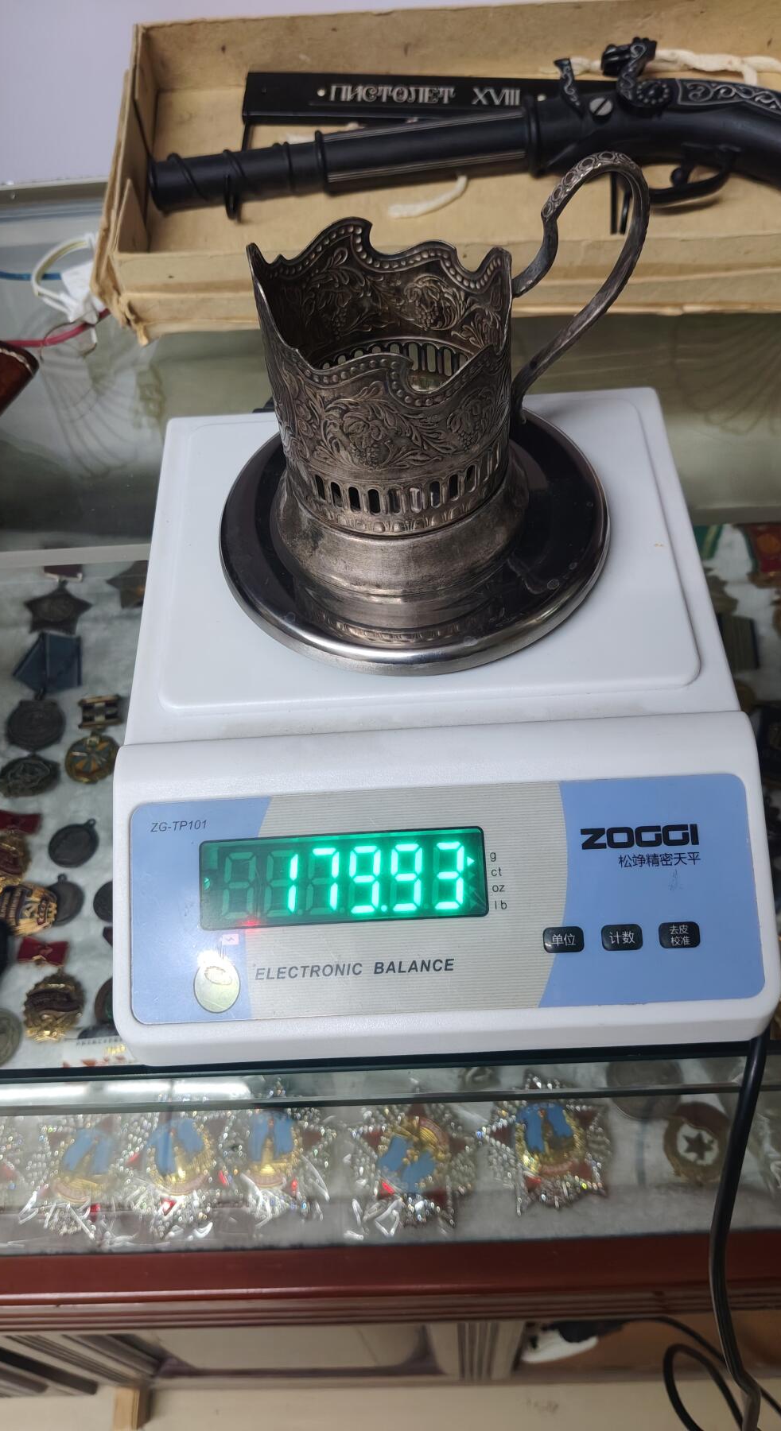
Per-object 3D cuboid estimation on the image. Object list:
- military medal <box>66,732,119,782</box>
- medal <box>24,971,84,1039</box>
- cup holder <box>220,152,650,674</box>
[{"bbox_3d":[-0.195,0.028,0.702,0.035,0.004,0.038,-3,56,2],"label":"military medal"},{"bbox_3d":[-0.190,0.165,0.609,0.035,0.004,0.040,-3,56,2],"label":"medal"},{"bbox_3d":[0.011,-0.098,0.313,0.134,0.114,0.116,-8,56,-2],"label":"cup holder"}]

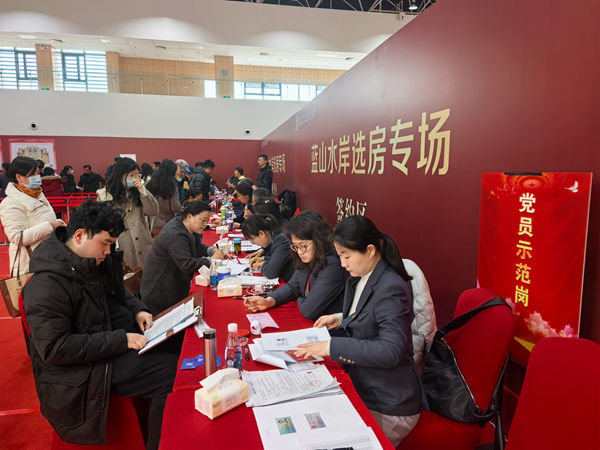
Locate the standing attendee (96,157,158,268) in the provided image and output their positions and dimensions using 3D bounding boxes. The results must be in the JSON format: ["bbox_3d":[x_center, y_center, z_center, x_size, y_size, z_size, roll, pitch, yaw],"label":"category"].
[{"bbox_3d":[-1.381,0.244,3.437,0.360,1.600,0.460,7,10,43],"label":"standing attendee"}]

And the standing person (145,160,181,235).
[{"bbox_3d":[-1.467,0.112,4.499,0.500,1.630,0.380,4,8,28],"label":"standing person"}]

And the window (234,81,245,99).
[{"bbox_3d":[-3.200,-7.113,22.000,0.550,1.050,0.100,-2,7,-12],"label":"window"}]

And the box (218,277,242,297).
[{"bbox_3d":[-0.415,0.387,2.497,0.145,0.066,0.085,-2,7,-12],"label":"box"}]

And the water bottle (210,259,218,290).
[{"bbox_3d":[-0.537,0.310,2.609,0.054,0.190,0.054,-2,7,-12],"label":"water bottle"}]

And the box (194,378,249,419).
[{"bbox_3d":[-0.239,0.544,1.316,0.152,0.060,0.082,-7,10,-43],"label":"box"}]

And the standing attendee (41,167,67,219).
[{"bbox_3d":[-4.187,-0.190,7.044,0.500,1.580,0.360,-1,7,-11],"label":"standing attendee"}]

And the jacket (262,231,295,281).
[{"bbox_3d":[-0.034,0.295,3.271,0.570,0.620,0.520,-1,7,-11],"label":"jacket"}]

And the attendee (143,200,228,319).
[{"bbox_3d":[-0.814,0.471,2.959,0.630,1.270,0.480,-1,7,-6],"label":"attendee"}]

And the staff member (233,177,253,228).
[{"bbox_3d":[-0.557,0.088,5.863,0.720,1.330,0.500,-1,7,-11],"label":"staff member"}]

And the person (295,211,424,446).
[{"bbox_3d":[0.162,0.620,1.690,0.600,1.300,0.470,-2,7,-12],"label":"person"}]

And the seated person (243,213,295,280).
[{"bbox_3d":[-0.067,0.492,3.310,0.750,1.180,0.550,-1,7,-11],"label":"seated person"}]

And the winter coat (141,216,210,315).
[{"bbox_3d":[-0.936,0.342,3.145,0.620,0.760,0.520,-2,8,-16],"label":"winter coat"}]

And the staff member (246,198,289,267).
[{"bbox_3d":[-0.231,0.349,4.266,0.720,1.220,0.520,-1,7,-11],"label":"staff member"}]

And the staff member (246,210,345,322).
[{"bbox_3d":[0.069,0.551,2.533,0.760,1.260,0.580,-1,7,-11],"label":"staff member"}]

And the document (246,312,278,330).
[{"bbox_3d":[-0.195,0.480,2.110,0.120,0.020,0.210,-1,7,-11],"label":"document"}]

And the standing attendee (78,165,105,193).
[{"bbox_3d":[-5.263,-0.706,10.583,0.580,1.660,0.360,-2,8,-14],"label":"standing attendee"}]

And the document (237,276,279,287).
[{"bbox_3d":[-0.291,0.373,2.799,0.290,0.016,0.210,-2,7,-12],"label":"document"}]

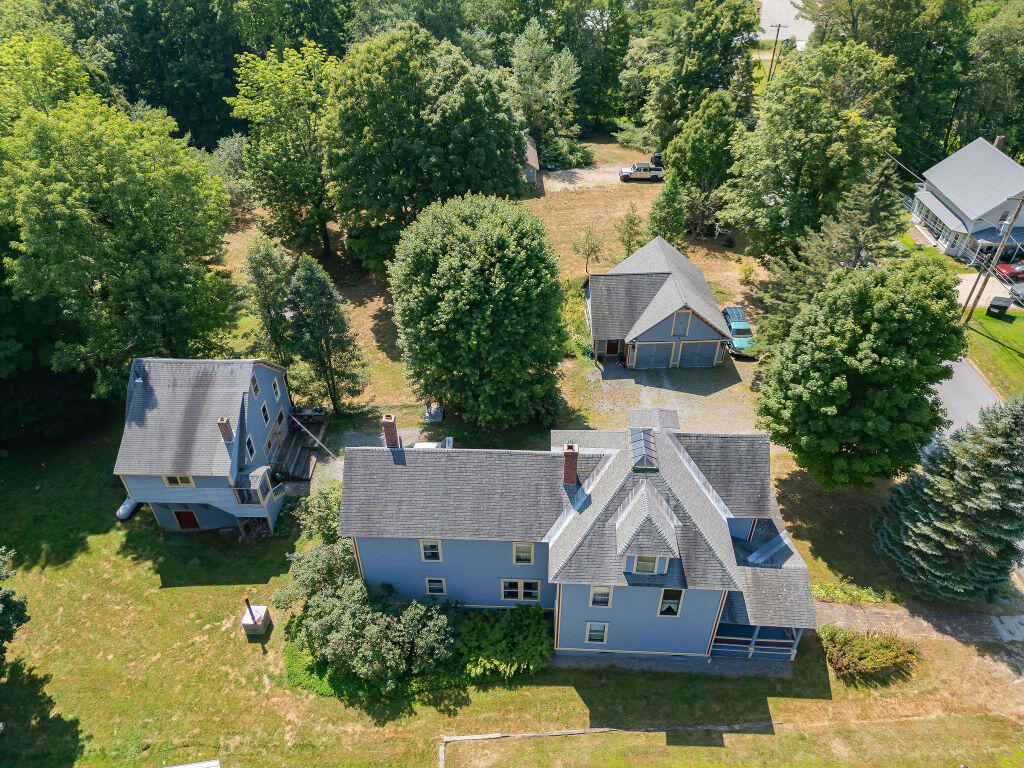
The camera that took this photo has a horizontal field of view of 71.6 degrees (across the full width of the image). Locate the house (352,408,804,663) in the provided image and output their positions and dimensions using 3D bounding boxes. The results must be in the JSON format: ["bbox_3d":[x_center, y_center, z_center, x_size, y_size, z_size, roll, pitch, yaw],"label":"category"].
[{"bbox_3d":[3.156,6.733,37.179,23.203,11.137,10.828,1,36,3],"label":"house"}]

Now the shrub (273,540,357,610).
[{"bbox_3d":[-10.802,10.527,39.031,4.800,3.100,3.700,1,36,3],"label":"shrub"}]

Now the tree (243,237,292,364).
[{"bbox_3d":[-18.170,-5.925,52.908,3.800,10.900,3.800,-1,37,0],"label":"tree"}]

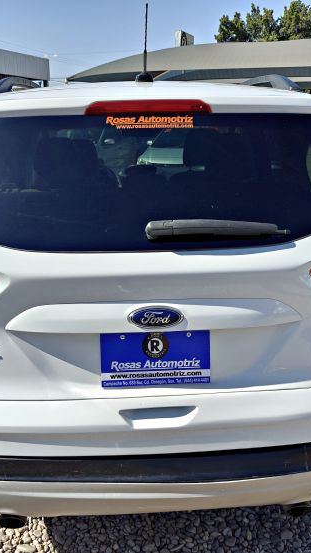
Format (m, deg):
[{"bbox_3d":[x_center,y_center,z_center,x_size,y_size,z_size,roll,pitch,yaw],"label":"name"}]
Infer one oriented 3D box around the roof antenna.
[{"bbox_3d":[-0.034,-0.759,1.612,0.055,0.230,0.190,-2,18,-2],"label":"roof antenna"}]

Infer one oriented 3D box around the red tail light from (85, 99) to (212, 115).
[{"bbox_3d":[-0.018,-0.482,1.401,0.378,0.045,0.050,-2,18,-2],"label":"red tail light"}]

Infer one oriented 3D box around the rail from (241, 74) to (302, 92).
[{"bbox_3d":[0.456,-0.895,2.388,0.070,0.090,1.500,-2,18,-2],"label":"rail"}]

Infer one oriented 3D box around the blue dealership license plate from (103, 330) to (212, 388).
[{"bbox_3d":[0.003,0.232,1.362,0.303,0.153,0.006,-2,18,-2],"label":"blue dealership license plate"}]

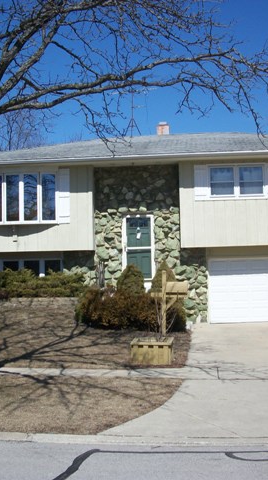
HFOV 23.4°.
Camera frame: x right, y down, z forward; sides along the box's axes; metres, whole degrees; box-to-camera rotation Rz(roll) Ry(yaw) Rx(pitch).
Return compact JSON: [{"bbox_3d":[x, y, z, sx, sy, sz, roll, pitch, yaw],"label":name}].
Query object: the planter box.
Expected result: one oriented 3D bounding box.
[{"bbox_3d":[0.380,2.292,13.300,0.830,0.460,0.750,-2,-5,7],"label":"planter box"}]

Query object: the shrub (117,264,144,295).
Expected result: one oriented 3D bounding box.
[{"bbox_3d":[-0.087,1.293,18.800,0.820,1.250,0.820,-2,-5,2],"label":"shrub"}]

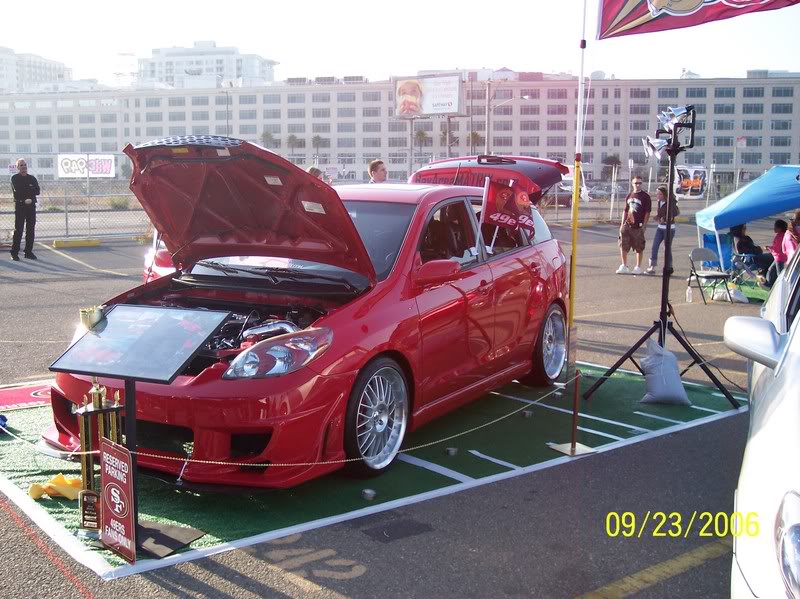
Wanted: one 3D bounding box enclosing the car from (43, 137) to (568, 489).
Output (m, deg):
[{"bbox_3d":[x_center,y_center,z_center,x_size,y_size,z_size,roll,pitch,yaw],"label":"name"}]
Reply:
[{"bbox_3d":[-0.174,-0.116,6.052,1.800,1.720,4.420,5,8,30],"label":"car"}]

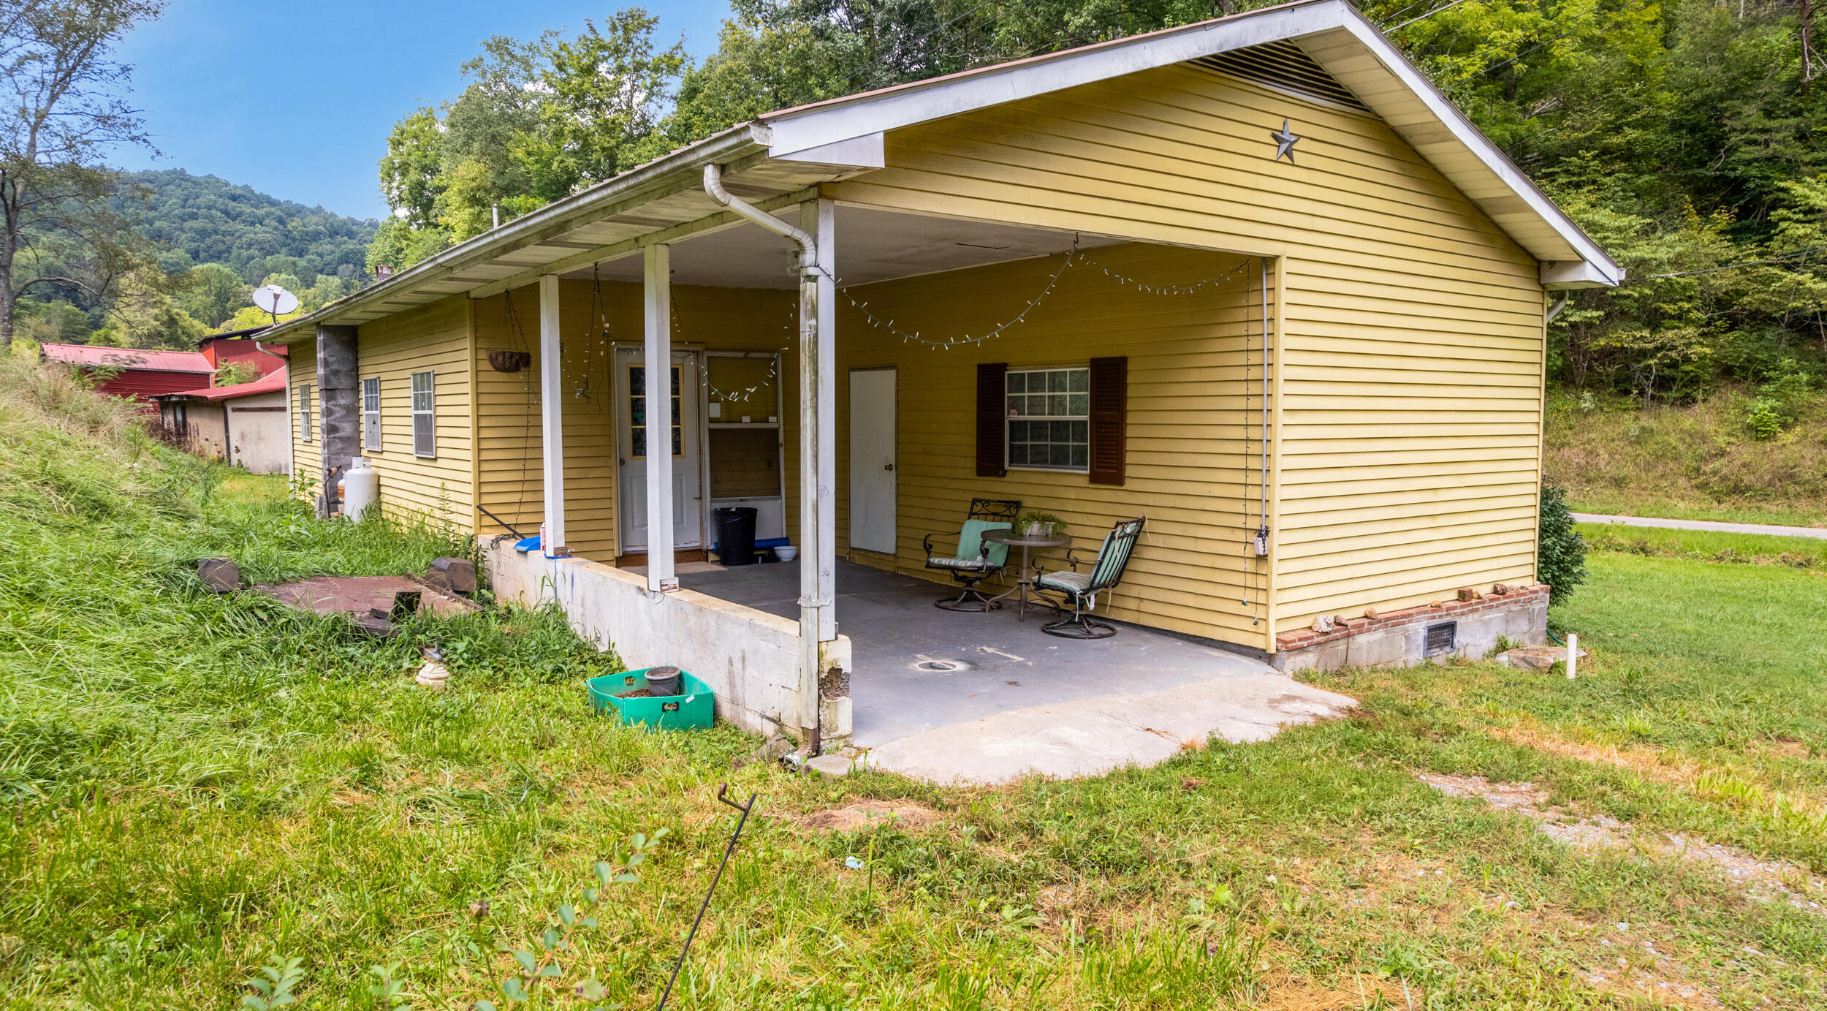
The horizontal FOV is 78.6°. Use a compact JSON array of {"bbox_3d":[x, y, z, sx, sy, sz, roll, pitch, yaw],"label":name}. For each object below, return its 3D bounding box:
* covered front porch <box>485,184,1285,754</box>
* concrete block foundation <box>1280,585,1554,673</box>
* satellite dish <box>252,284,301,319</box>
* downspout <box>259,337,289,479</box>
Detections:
[{"bbox_3d":[-0.755,-0.424,8.846,3.660,2.750,5.920,-3,6,-36],"label":"covered front porch"},{"bbox_3d":[3.956,1.012,8.786,3.770,0.460,0.300,-3,6,-35],"label":"concrete block foundation"},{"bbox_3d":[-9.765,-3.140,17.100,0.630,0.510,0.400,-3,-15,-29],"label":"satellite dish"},{"bbox_3d":[-10.537,-1.527,18.461,0.480,2.500,0.100,-3,6,-37],"label":"downspout"}]

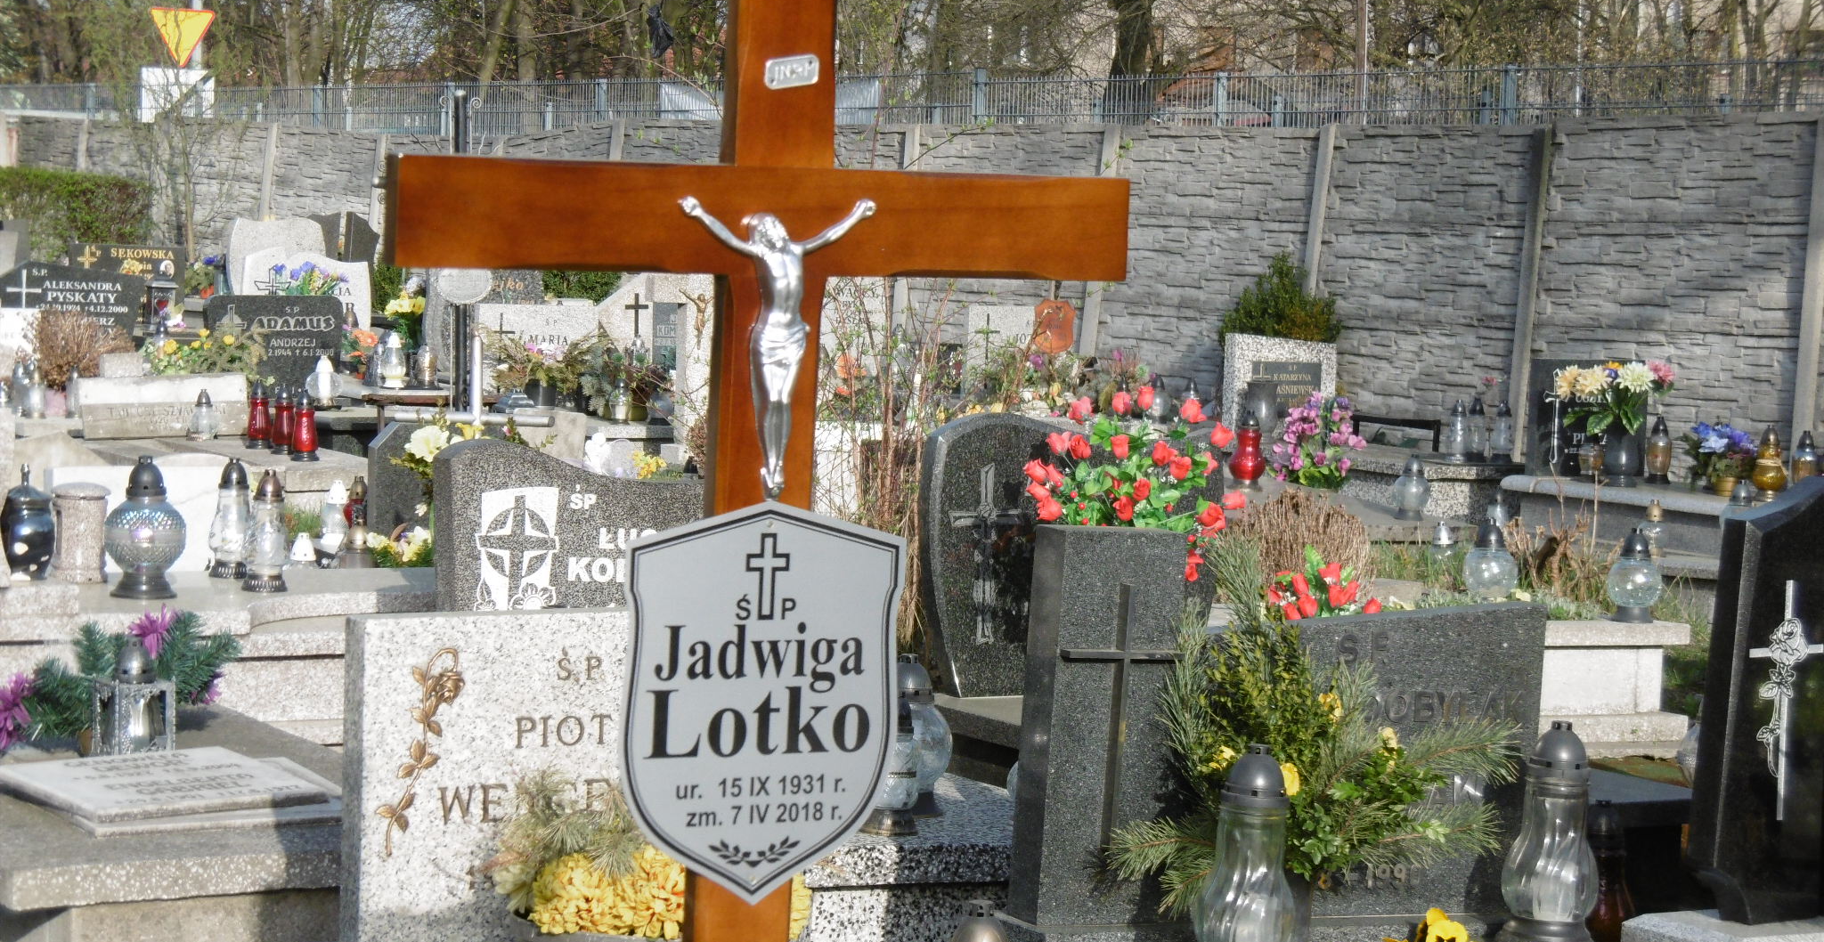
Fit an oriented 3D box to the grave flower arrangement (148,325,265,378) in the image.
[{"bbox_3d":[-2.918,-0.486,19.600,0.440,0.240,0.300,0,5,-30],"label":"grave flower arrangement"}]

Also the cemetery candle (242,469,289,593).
[{"bbox_3d":[-1.567,0.145,11.500,0.111,0.295,0.111,1,3,0],"label":"cemetery candle"}]

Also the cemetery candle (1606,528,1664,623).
[{"bbox_3d":[1.677,0.237,10.991,0.136,0.212,0.136,1,5,0],"label":"cemetery candle"}]

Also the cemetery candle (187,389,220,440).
[{"bbox_3d":[-2.661,-0.206,17.800,0.118,0.187,0.118,-1,4,-28],"label":"cemetery candle"}]

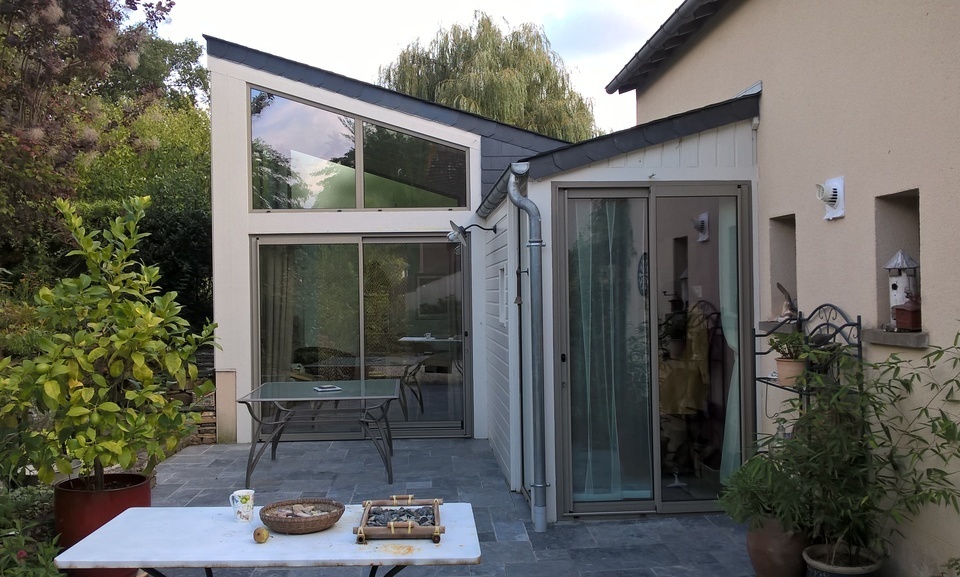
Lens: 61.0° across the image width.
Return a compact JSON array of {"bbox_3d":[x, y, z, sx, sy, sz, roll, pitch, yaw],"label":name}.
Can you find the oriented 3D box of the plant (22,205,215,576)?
[{"bbox_3d":[-2.004,0.542,4.508,1.050,2.130,1.000,-1,0,-3],"label":"plant"}]

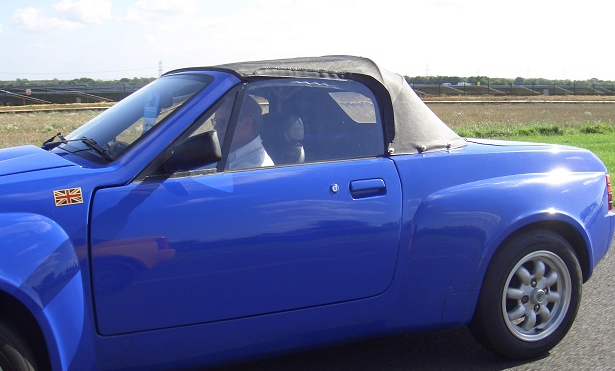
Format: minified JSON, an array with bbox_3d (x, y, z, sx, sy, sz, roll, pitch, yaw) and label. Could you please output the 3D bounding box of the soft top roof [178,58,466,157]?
[{"bbox_3d":[-0.015,-0.366,3.023,1.220,0.390,1.180,-4,9,-25],"label":"soft top roof"}]

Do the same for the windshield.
[{"bbox_3d":[-0.722,-0.288,2.698,0.500,0.100,1.130,-42,22,-15],"label":"windshield"}]

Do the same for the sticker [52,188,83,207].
[{"bbox_3d":[-0.704,0.035,2.042,0.079,0.047,0.006,-9,2,-25],"label":"sticker"}]

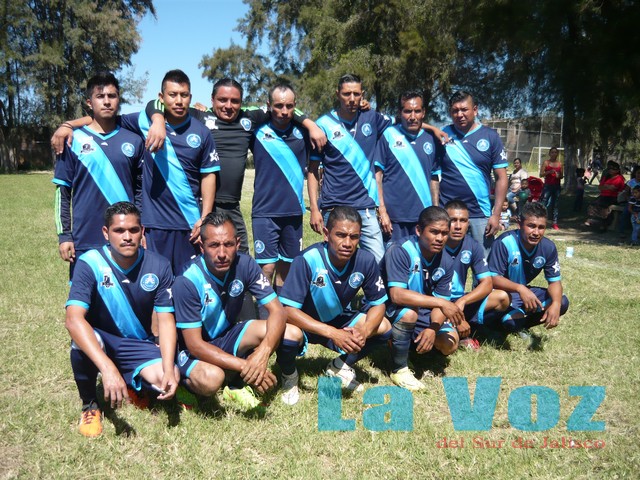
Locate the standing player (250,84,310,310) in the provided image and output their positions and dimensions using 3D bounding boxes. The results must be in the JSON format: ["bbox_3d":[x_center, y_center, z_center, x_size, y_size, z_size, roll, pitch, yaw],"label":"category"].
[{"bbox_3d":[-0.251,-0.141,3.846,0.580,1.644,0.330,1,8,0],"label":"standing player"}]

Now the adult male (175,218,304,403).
[{"bbox_3d":[-0.407,0.332,2.901,0.620,0.953,0.740,-1,8,-13],"label":"adult male"}]

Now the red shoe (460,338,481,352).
[{"bbox_3d":[0.916,0.660,3.860,0.100,0.100,0.270,-5,10,-36],"label":"red shoe"}]

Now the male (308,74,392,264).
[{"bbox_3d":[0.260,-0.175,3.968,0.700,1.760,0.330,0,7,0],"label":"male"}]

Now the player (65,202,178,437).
[{"bbox_3d":[-0.945,0.312,3.031,0.560,1.020,0.740,-1,7,-10],"label":"player"}]

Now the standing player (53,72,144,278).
[{"bbox_3d":[-1.190,-0.071,3.407,0.520,1.690,0.310,-1,7,-12],"label":"standing player"}]

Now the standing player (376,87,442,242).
[{"bbox_3d":[0.610,-0.161,4.181,0.490,1.680,0.290,0,7,2],"label":"standing player"}]

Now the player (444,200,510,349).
[{"bbox_3d":[0.934,0.227,3.842,0.560,0.964,0.720,0,8,-6],"label":"player"}]

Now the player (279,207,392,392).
[{"bbox_3d":[0.066,0.314,2.998,0.560,0.981,0.720,1,8,-5],"label":"player"}]

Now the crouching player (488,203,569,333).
[{"bbox_3d":[1.292,0.238,3.822,0.530,0.962,0.680,3,8,10],"label":"crouching player"}]

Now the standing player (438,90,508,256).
[{"bbox_3d":[1.050,-0.183,4.280,0.560,1.700,0.340,1,7,8],"label":"standing player"}]

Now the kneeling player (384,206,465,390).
[{"bbox_3d":[0.565,0.281,3.490,0.490,0.970,0.670,-2,7,-18],"label":"kneeling player"}]

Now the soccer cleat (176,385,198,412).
[{"bbox_3d":[-0.648,0.726,3.025,0.110,0.130,0.270,-4,9,-33],"label":"soccer cleat"}]

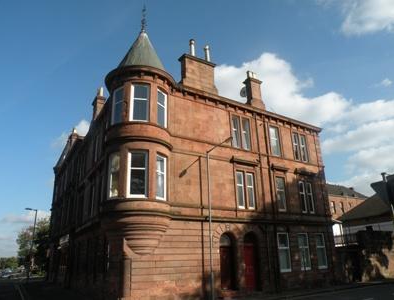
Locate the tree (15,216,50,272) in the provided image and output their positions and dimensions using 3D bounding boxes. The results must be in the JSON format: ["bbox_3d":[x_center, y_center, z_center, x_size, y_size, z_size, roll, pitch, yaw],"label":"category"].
[{"bbox_3d":[-22.006,13.591,44.194,5.600,8.000,5.600,11,-23,-32],"label":"tree"}]

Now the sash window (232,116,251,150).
[{"bbox_3d":[2.596,-0.965,18.442,1.420,1.980,0.200,10,-21,-32],"label":"sash window"}]

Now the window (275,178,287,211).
[{"bbox_3d":[5.379,2.842,20.055,0.850,2.170,0.150,11,-23,-32],"label":"window"}]

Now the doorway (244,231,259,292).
[{"bbox_3d":[2.780,5.828,16.403,1.114,2.816,0.450,10,-21,-32],"label":"doorway"}]

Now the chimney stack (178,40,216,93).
[{"bbox_3d":[0.073,-4.687,18.213,2.300,3.250,0.650,10,-21,-32],"label":"chimney stack"}]

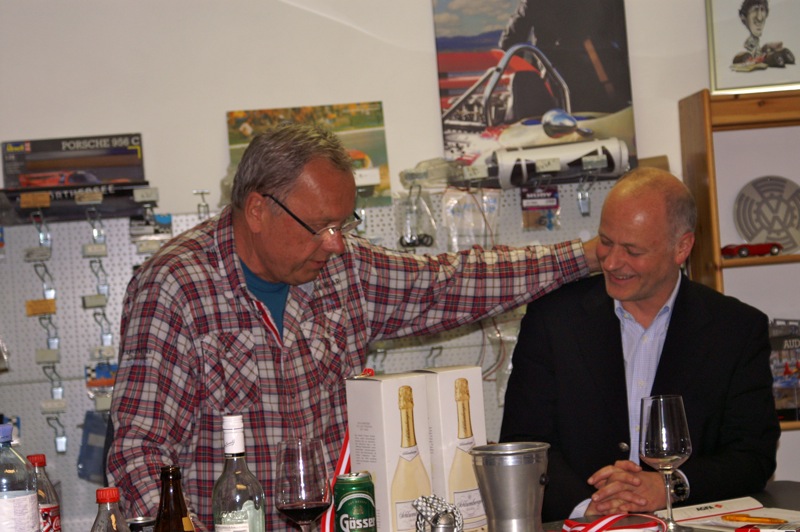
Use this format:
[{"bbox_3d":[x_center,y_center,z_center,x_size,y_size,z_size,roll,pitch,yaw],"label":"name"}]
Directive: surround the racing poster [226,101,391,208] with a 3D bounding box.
[{"bbox_3d":[-0.232,-0.275,5.120,0.405,0.268,0.010,-4,2,-6],"label":"racing poster"}]

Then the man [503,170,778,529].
[{"bbox_3d":[0.455,0.488,3.690,0.560,1.340,0.740,-4,2,10],"label":"man"}]

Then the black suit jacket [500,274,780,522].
[{"bbox_3d":[0.462,0.350,3.773,0.540,0.660,0.420,-4,2,10],"label":"black suit jacket"}]

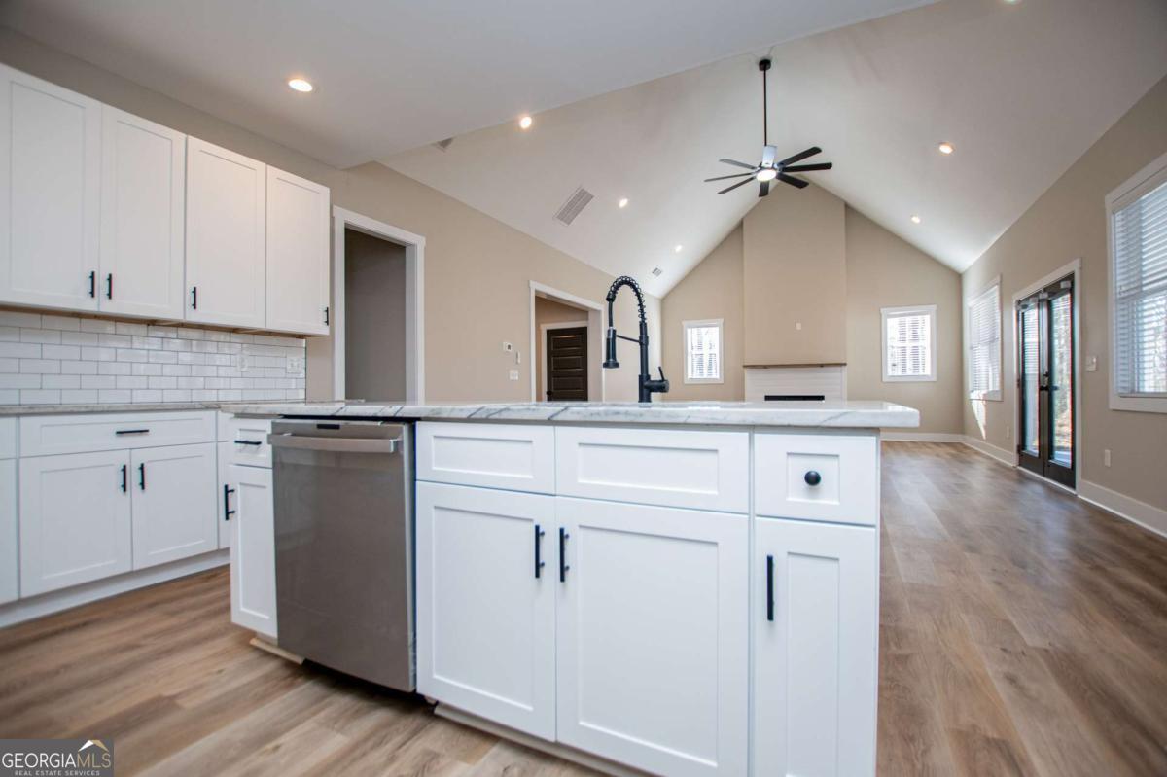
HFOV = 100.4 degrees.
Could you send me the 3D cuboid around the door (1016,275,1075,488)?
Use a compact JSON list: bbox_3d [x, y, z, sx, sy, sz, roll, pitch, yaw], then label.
[{"bbox_3d":[5.001,-0.058,5.247,0.070,2.016,1.626,0,0,28],"label":"door"}]

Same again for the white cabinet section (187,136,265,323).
[{"bbox_3d":[-2.312,-0.916,3.047,0.325,1.060,0.445,-1,0,27],"label":"white cabinet section"}]

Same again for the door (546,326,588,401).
[{"bbox_3d":[-0.268,-0.031,8.649,0.890,2.040,0.050,0,0,28],"label":"door"}]

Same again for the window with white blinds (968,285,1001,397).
[{"bbox_3d":[5.981,-0.641,7.254,0.100,1.556,1.845,-1,0,28],"label":"window with white blinds"}]

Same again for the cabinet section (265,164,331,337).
[{"bbox_3d":[-2.108,-0.915,3.440,0.325,1.060,0.450,-1,0,27],"label":"cabinet section"}]

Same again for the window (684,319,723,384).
[{"bbox_3d":[2.642,-0.798,10.725,0.881,1.395,0.110,0,0,28],"label":"window"}]

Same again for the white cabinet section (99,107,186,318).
[{"bbox_3d":[-2.497,-0.917,2.688,0.325,1.060,0.375,-1,0,27],"label":"white cabinet section"}]

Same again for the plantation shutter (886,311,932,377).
[{"bbox_3d":[6.074,-0.793,9.092,0.697,1.152,0.060,0,0,28],"label":"plantation shutter"}]

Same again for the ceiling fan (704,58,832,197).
[{"bbox_3d":[2.313,-3.405,6.160,1.520,1.522,1.520,0,0,28],"label":"ceiling fan"}]

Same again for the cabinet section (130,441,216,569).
[{"bbox_3d":[-2.324,0.580,2.599,0.590,0.585,0.370,-1,0,27],"label":"cabinet section"}]

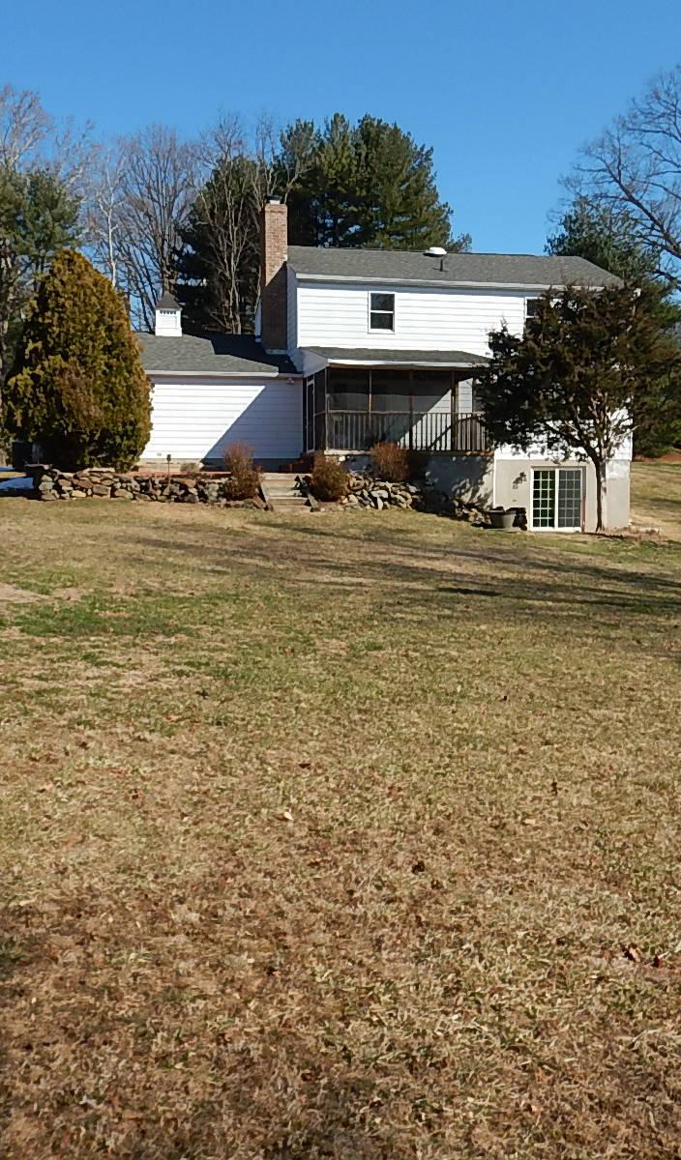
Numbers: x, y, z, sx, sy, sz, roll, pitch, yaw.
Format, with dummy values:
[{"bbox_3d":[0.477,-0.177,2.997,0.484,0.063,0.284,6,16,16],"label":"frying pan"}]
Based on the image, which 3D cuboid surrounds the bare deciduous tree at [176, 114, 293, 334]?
[{"bbox_3d":[-5.026,-13.638,50.987,5.488,16.445,5.488,0,5,-5],"label":"bare deciduous tree"}]

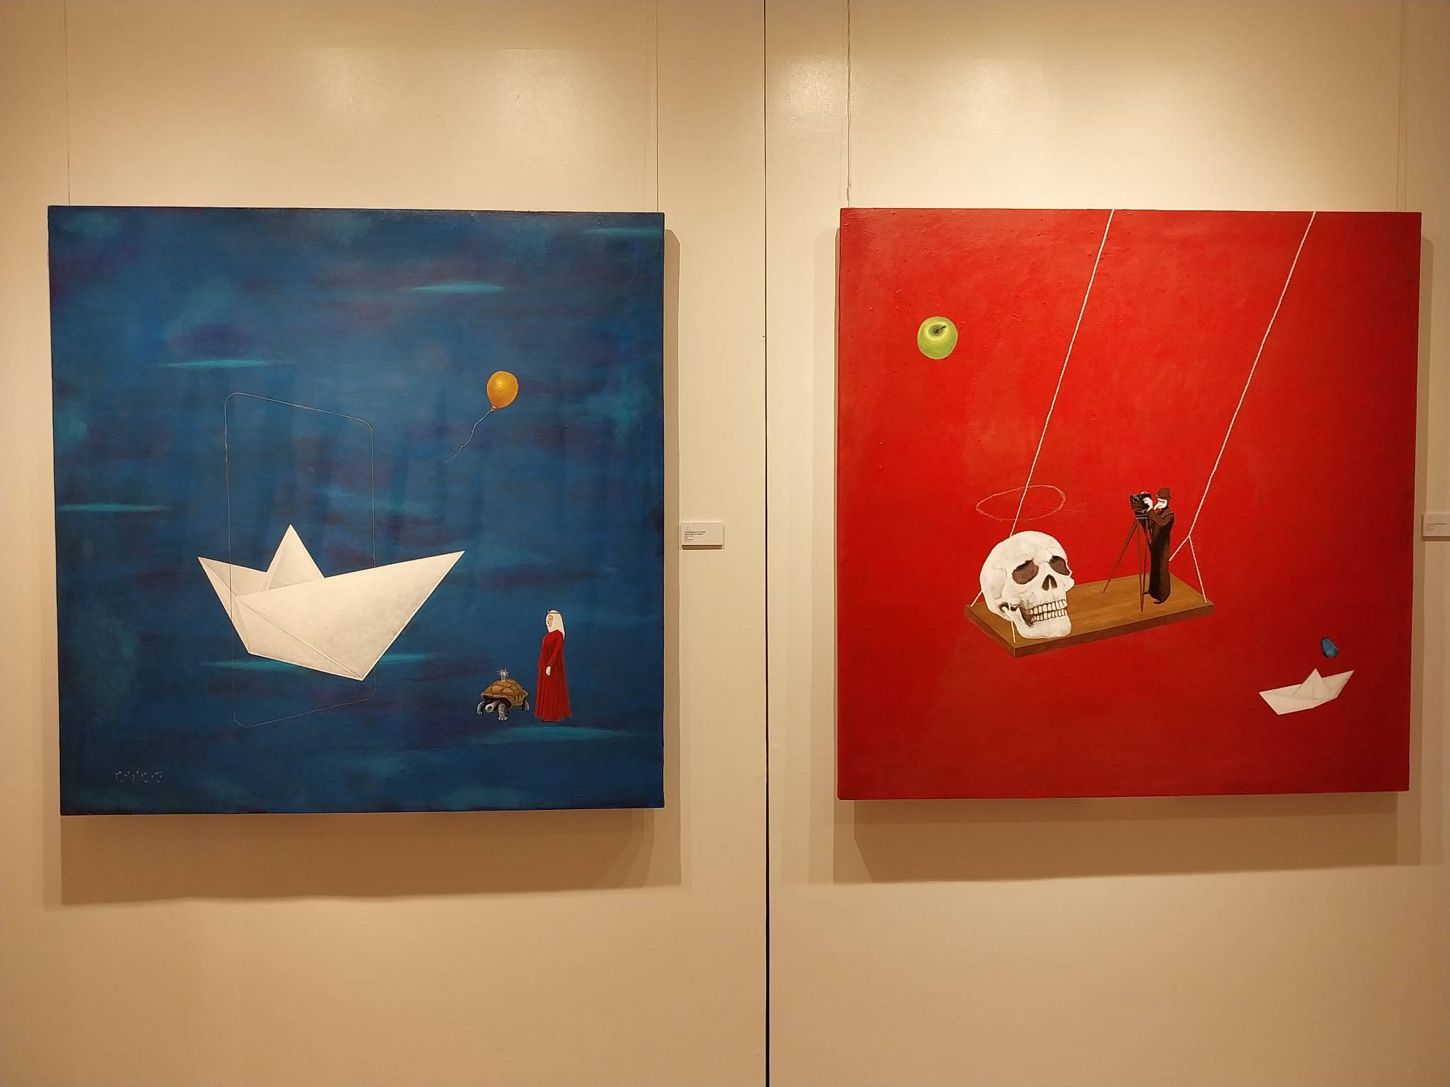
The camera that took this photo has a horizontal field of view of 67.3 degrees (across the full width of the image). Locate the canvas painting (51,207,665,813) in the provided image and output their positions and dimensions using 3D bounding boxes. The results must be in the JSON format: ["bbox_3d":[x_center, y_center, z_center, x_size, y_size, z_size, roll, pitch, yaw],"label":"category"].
[{"bbox_3d":[-0.722,-0.061,2.186,1.200,1.200,0.035,0,2,-2],"label":"canvas painting"}]

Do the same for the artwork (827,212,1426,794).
[{"bbox_3d":[0.833,-0.079,2.255,1.200,1.200,0.035,0,2,-2],"label":"artwork"}]

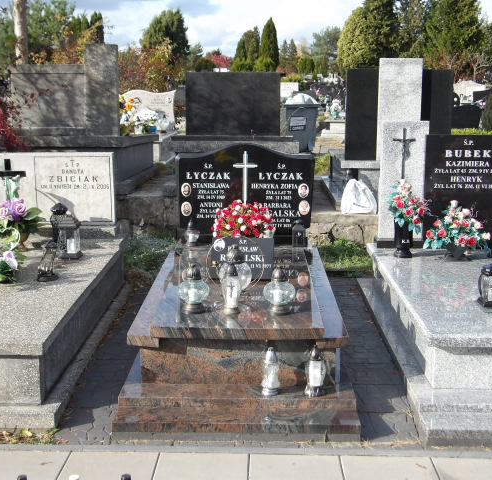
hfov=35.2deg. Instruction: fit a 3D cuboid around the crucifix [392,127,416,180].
[{"bbox_3d":[1.131,-0.606,5.520,0.170,0.370,0.040,0,11,1],"label":"crucifix"}]

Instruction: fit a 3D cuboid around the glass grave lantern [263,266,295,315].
[{"bbox_3d":[0.160,0.231,3.645,0.149,0.215,0.149,0,11,1],"label":"glass grave lantern"}]

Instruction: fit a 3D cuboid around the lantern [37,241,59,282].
[{"bbox_3d":[-1.128,0.116,4.390,0.118,0.219,0.118,5,11,0],"label":"lantern"}]

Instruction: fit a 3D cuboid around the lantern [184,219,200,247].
[{"bbox_3d":[-0.374,-0.055,5.403,0.108,0.190,0.108,0,12,1],"label":"lantern"}]

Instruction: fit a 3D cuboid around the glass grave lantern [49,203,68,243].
[{"bbox_3d":[-1.378,-0.115,5.674,0.130,0.310,0.130,0,12,1],"label":"glass grave lantern"}]

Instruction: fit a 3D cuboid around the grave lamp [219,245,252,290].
[{"bbox_3d":[-0.056,0.149,4.263,0.185,0.255,0.125,0,12,1],"label":"grave lamp"}]

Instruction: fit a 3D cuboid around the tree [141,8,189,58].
[{"bbox_3d":[-5.458,-12.757,52.000,3.300,5.500,3.300,0,12,1],"label":"tree"}]

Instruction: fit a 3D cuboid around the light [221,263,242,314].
[{"bbox_3d":[-0.071,0.228,3.808,0.105,0.240,0.105,0,11,1],"label":"light"}]

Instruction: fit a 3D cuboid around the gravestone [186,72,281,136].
[{"bbox_3d":[-0.120,-1.306,7.492,0.910,0.610,0.100,0,11,1],"label":"gravestone"}]

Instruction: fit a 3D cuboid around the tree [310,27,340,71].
[{"bbox_3d":[8.921,-20.196,85.000,4.000,6.300,4.000,0,12,1],"label":"tree"}]

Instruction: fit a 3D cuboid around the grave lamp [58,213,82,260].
[{"bbox_3d":[-1.212,-0.032,5.386,0.150,0.300,0.150,0,11,1],"label":"grave lamp"}]

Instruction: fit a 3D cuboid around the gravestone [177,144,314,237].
[{"bbox_3d":[-0.002,-0.343,5.448,0.950,0.660,0.100,0,11,1],"label":"gravestone"}]

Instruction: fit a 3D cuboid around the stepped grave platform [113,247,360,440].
[{"bbox_3d":[-0.021,0.408,4.361,1.036,0.416,2.345,0,11,1],"label":"stepped grave platform"}]

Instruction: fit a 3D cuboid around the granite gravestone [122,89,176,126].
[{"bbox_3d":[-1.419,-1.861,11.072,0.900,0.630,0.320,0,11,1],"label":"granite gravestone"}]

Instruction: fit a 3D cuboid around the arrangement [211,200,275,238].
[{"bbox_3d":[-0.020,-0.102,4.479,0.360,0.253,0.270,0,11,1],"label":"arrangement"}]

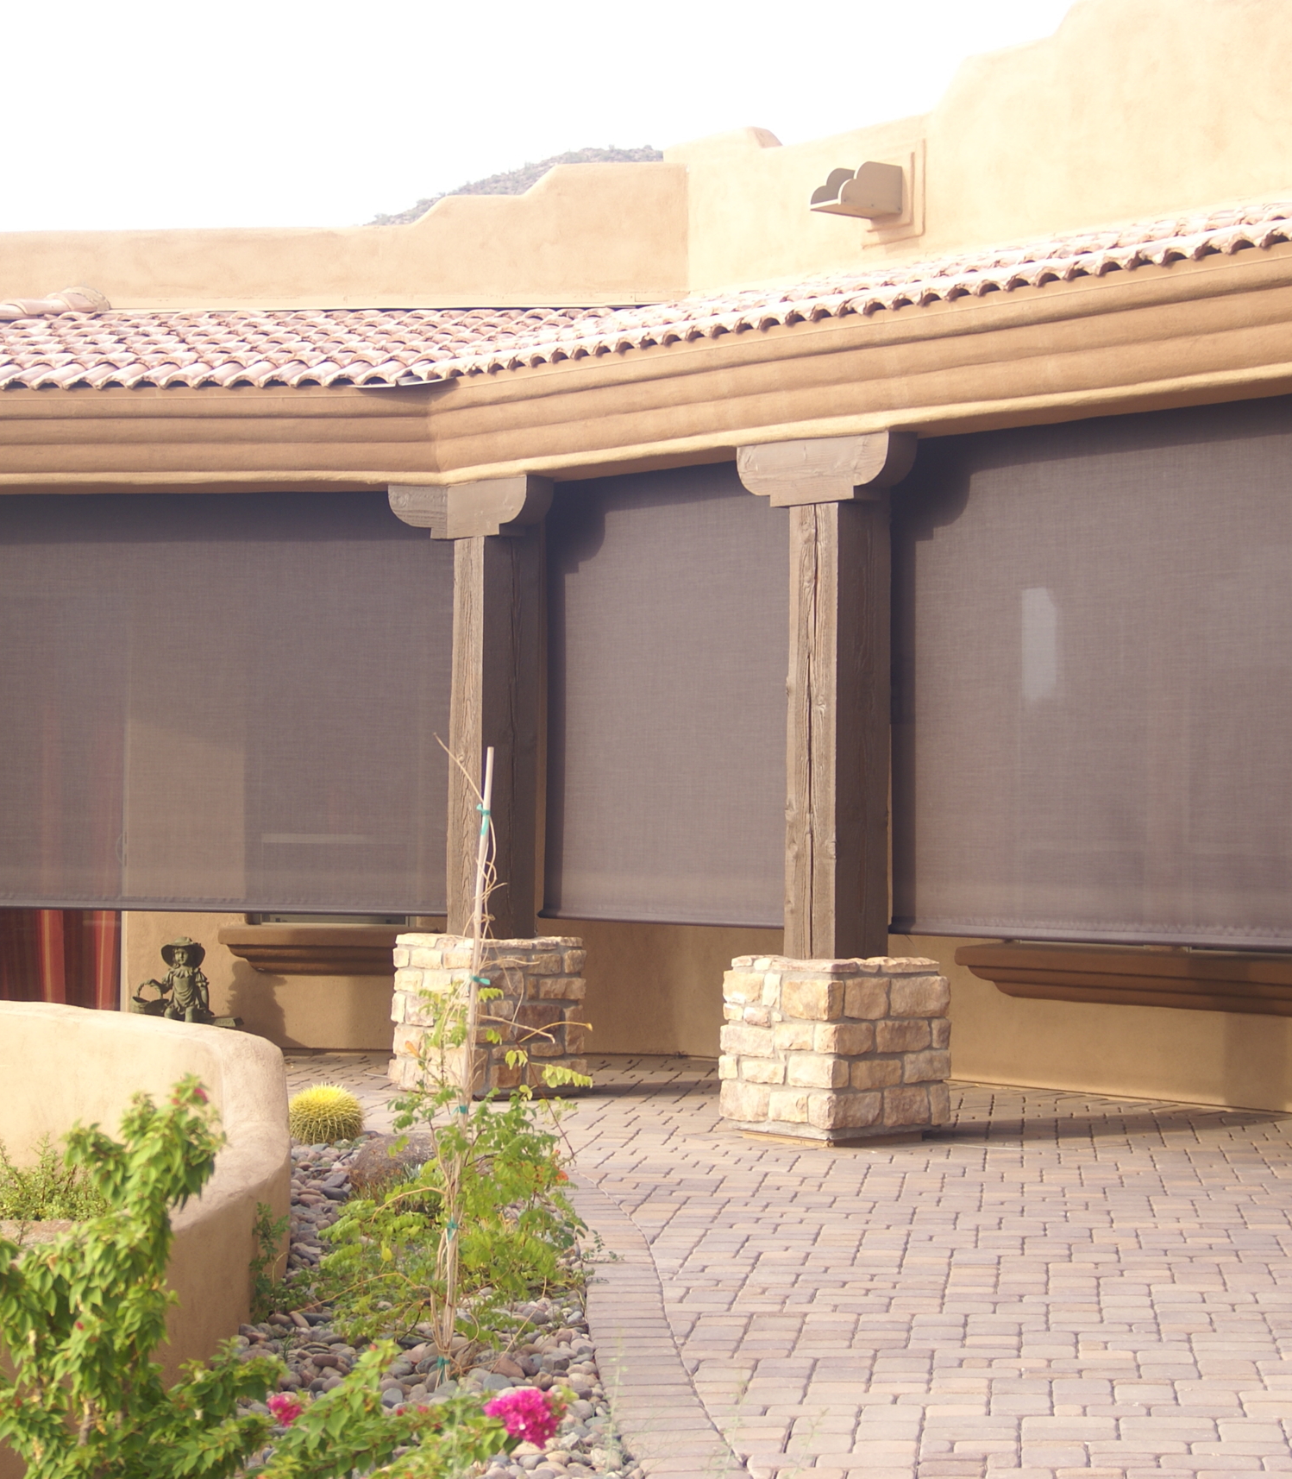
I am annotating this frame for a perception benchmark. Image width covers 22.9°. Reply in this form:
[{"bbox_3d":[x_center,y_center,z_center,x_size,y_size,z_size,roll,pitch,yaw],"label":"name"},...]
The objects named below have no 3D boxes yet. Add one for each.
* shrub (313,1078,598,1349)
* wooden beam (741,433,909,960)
[{"bbox_3d":[-0.465,1.138,7.620,0.630,0.660,0.600,1,-2,0],"label":"shrub"},{"bbox_3d":[0.812,-0.164,13.547,0.322,2.185,0.907,2,-2,-41],"label":"wooden beam"}]

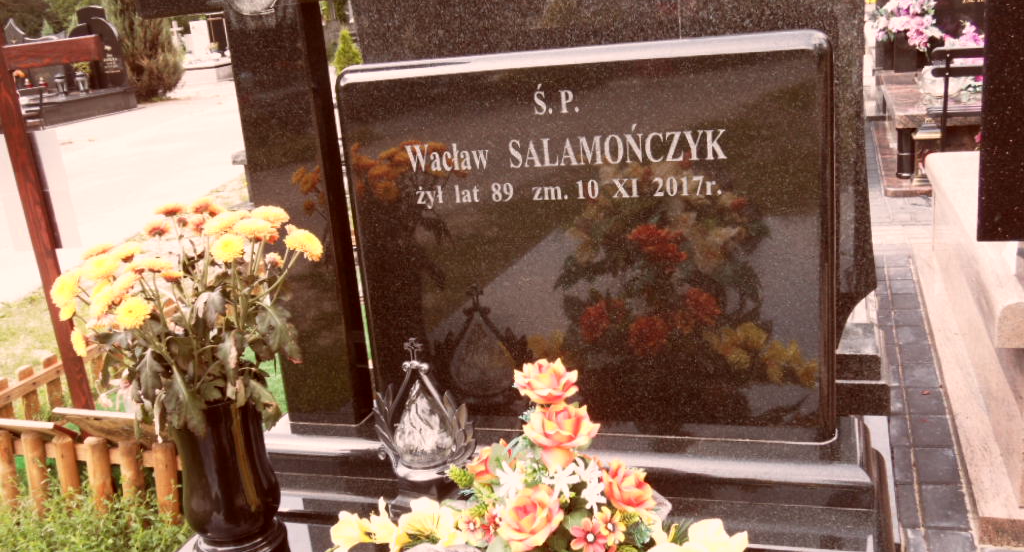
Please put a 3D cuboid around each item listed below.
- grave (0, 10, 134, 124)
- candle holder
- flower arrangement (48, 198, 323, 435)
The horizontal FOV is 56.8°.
[{"bbox_3d":[-5.950,-2.650,12.000,1.150,1.420,2.100,0,14,17],"label":"grave"},{"bbox_3d":[-0.134,0.223,1.400,0.143,0.270,0.115,0,14,17],"label":"candle holder"},{"bbox_3d":[-0.430,0.053,1.250,0.330,0.285,0.270,0,14,17],"label":"flower arrangement"}]

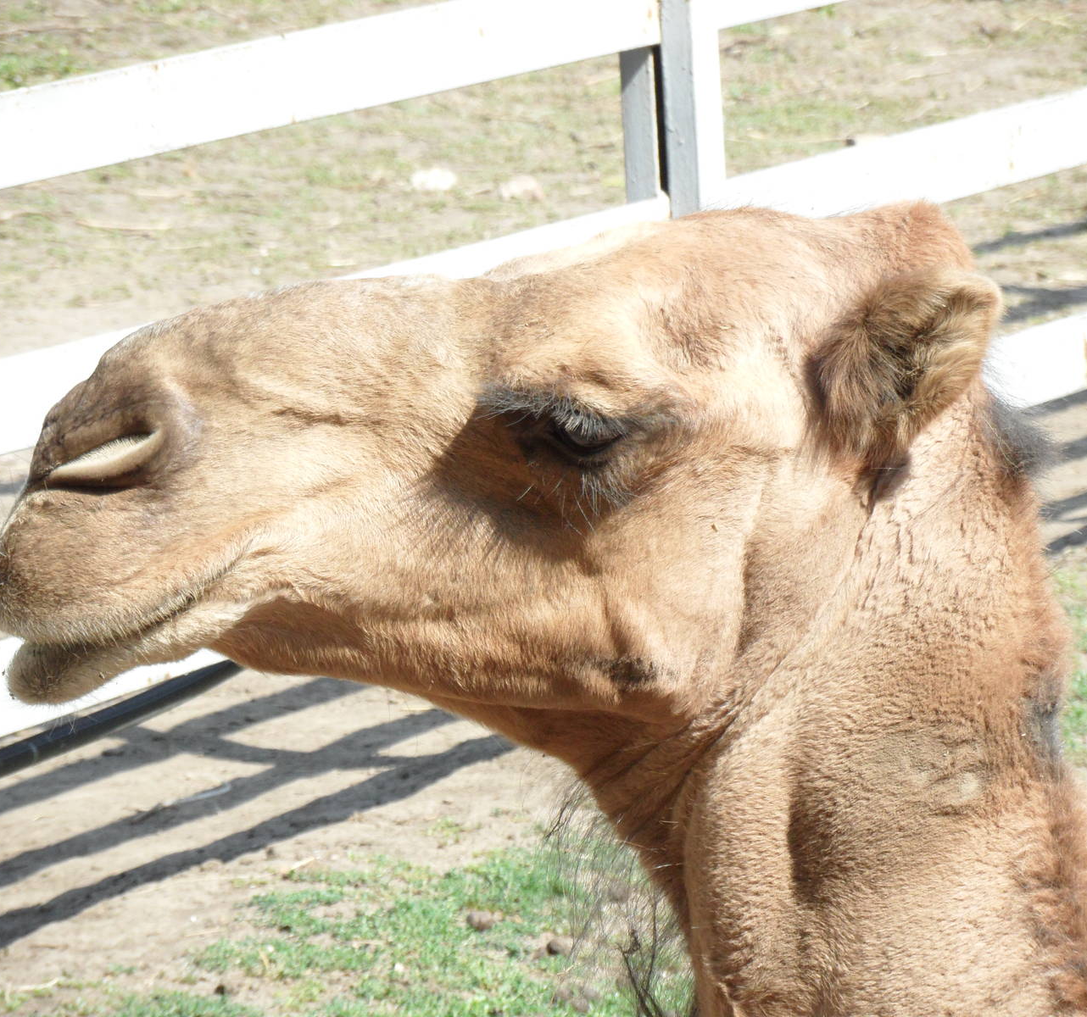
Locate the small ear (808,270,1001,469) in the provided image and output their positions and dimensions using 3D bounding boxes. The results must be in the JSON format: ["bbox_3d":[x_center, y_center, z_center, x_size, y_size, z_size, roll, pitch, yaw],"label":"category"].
[{"bbox_3d":[0.196,-0.076,5.700,0.076,0.126,0.060,37,13,-11],"label":"small ear"}]

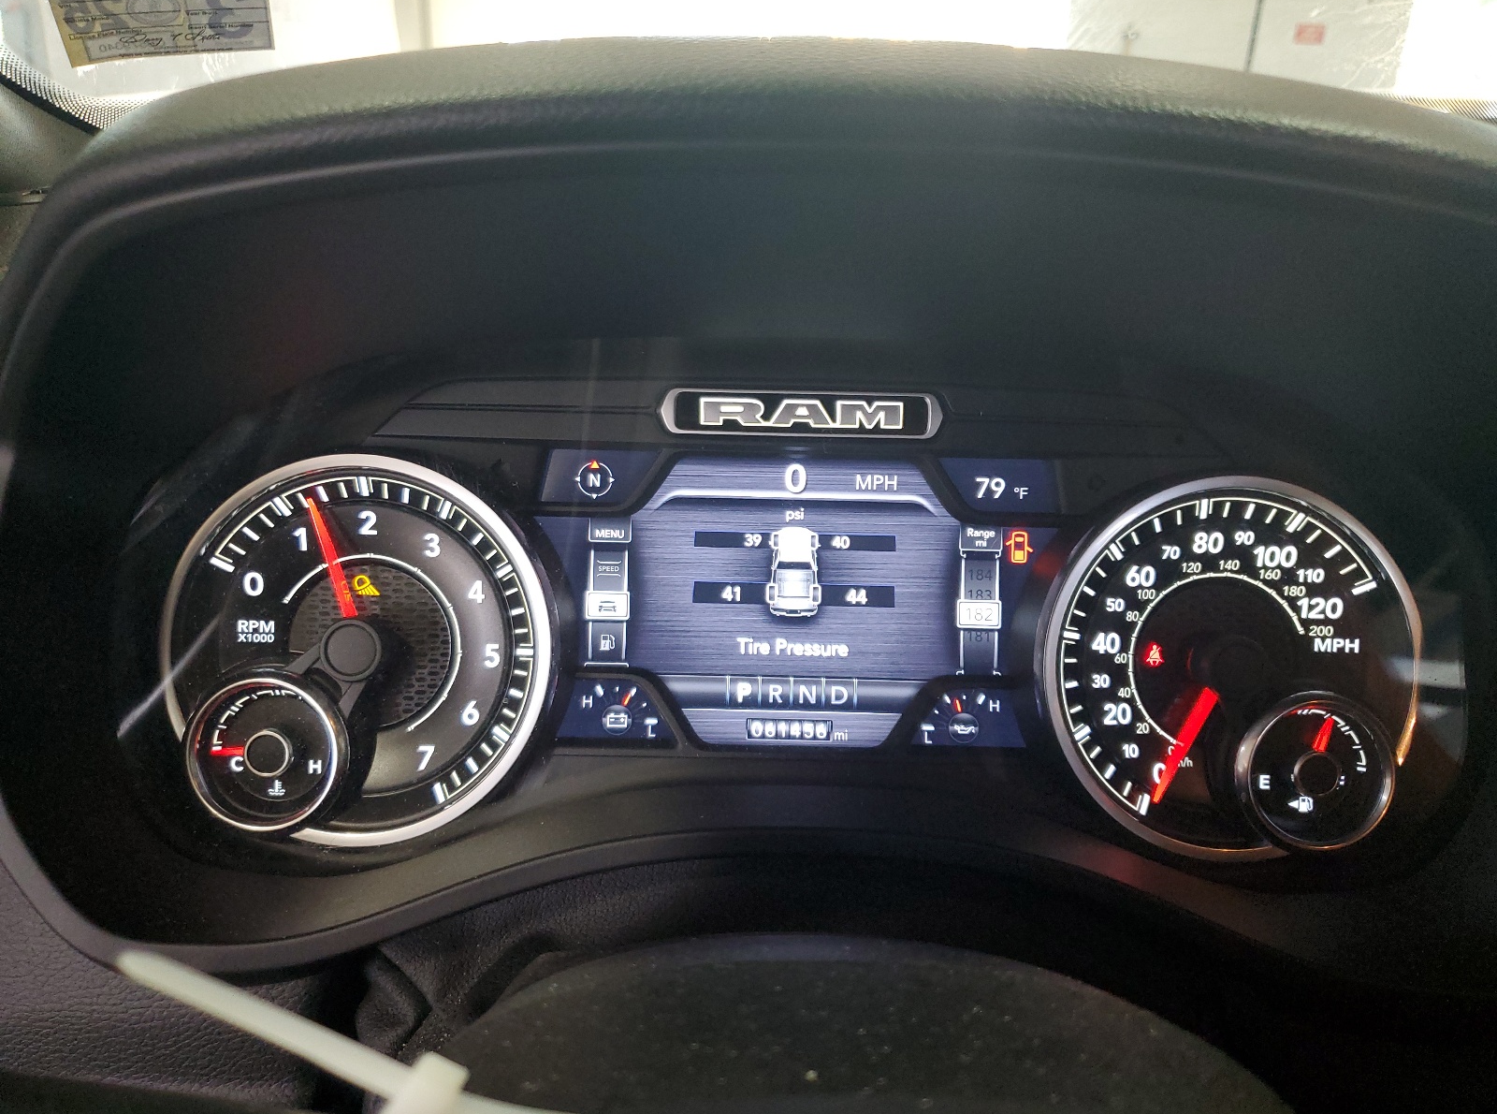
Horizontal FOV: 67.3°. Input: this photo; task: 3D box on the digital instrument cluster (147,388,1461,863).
[{"bbox_3d":[0.016,0.020,0.333,0.380,0.139,0.050,1,3,-1],"label":"digital instrument cluster"}]

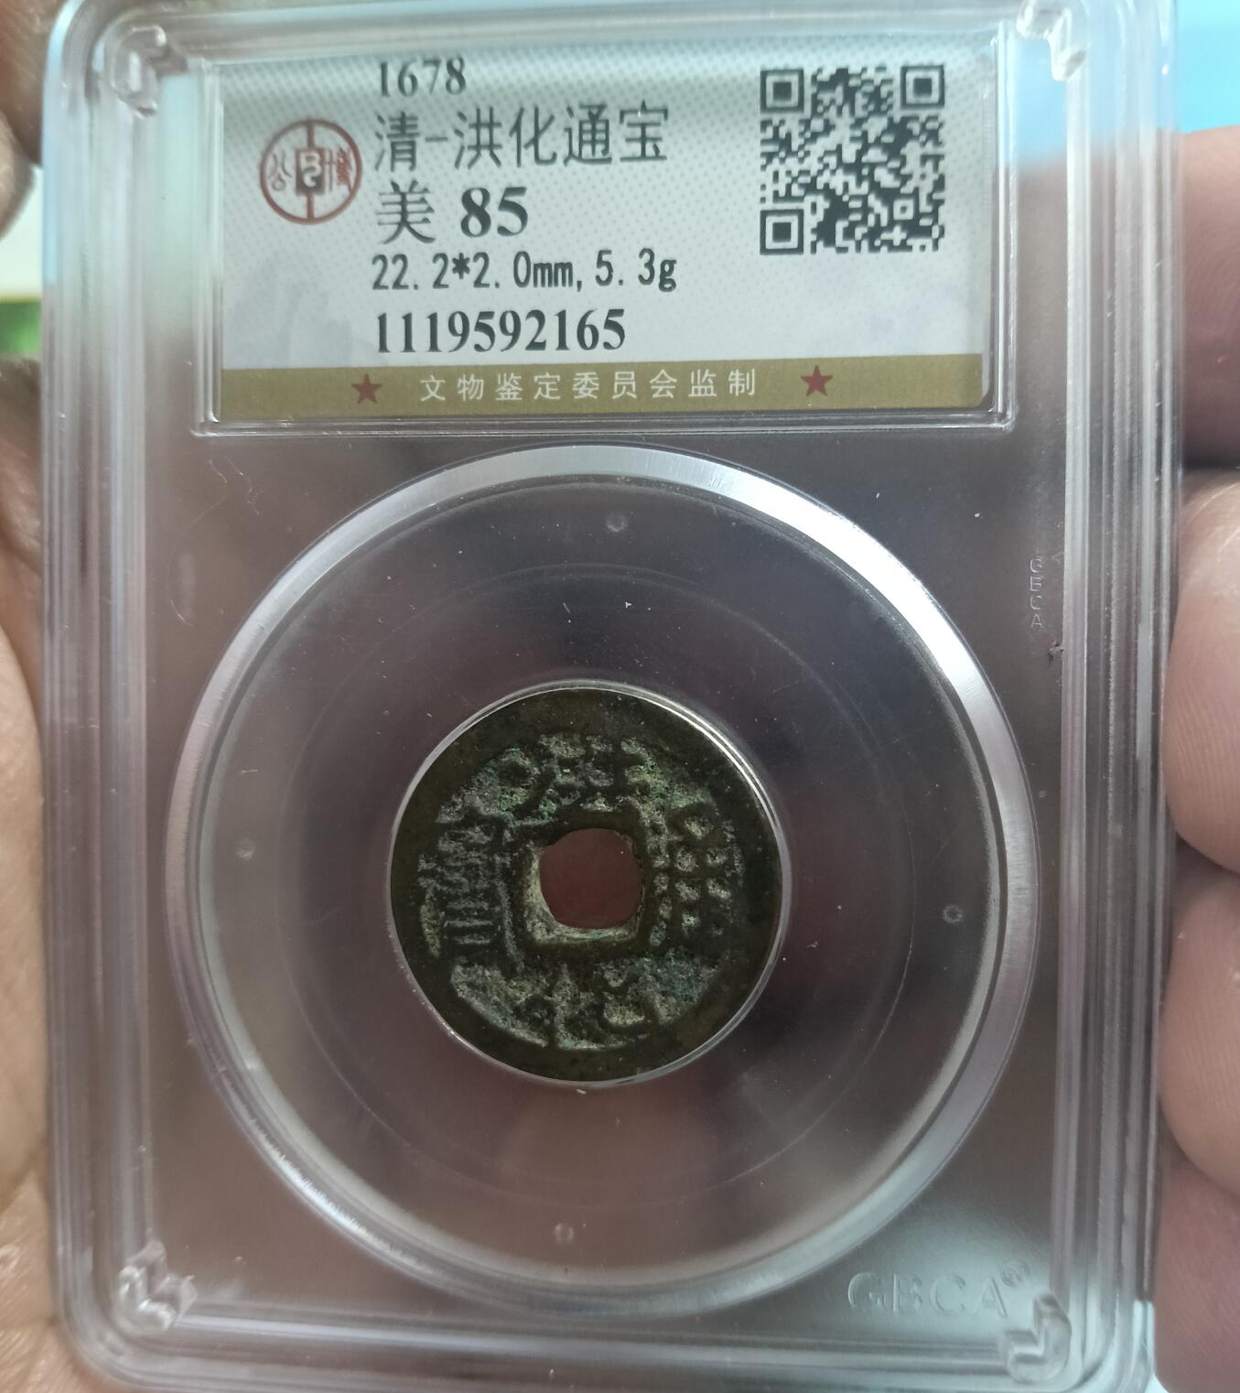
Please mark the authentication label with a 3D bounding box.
[{"bbox_3d":[-0.001,-0.026,0.071,0.043,0.021,0.001,1,3,5],"label":"authentication label"}]

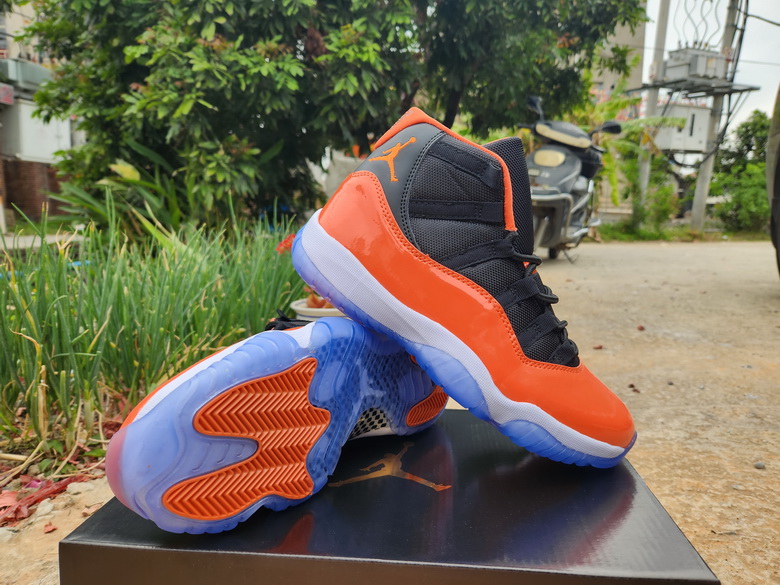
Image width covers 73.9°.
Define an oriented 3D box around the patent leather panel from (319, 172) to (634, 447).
[{"bbox_3d":[0.070,0.009,0.407,0.293,0.081,0.104,33,11,3],"label":"patent leather panel"}]

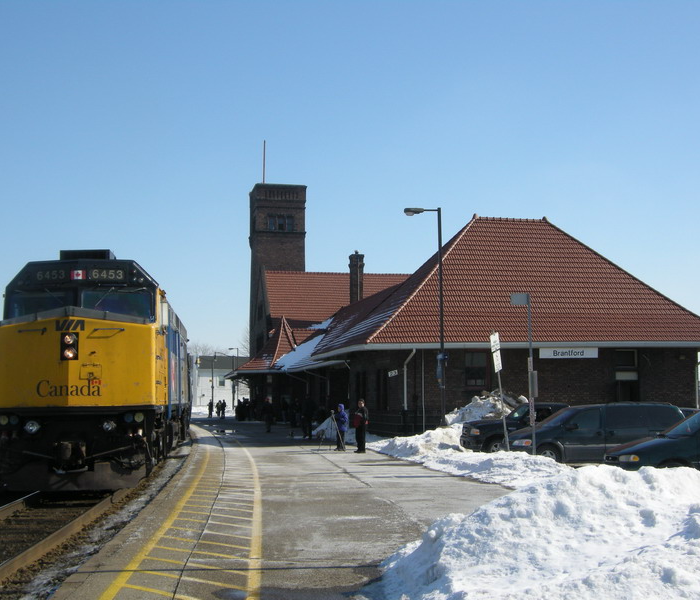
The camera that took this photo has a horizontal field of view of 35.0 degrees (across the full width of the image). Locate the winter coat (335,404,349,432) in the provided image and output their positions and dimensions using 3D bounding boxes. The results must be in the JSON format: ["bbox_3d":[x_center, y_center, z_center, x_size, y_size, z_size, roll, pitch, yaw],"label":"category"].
[{"bbox_3d":[-0.268,3.867,36.200,0.420,0.930,0.520,1,-5,-17],"label":"winter coat"}]

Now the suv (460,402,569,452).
[{"bbox_3d":[5.980,4.080,34.600,5.050,1.740,1.800,0,-5,-9],"label":"suv"}]

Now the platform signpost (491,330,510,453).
[{"bbox_3d":[3.493,2.318,25.325,0.080,3.380,0.350,-2,13,32],"label":"platform signpost"}]

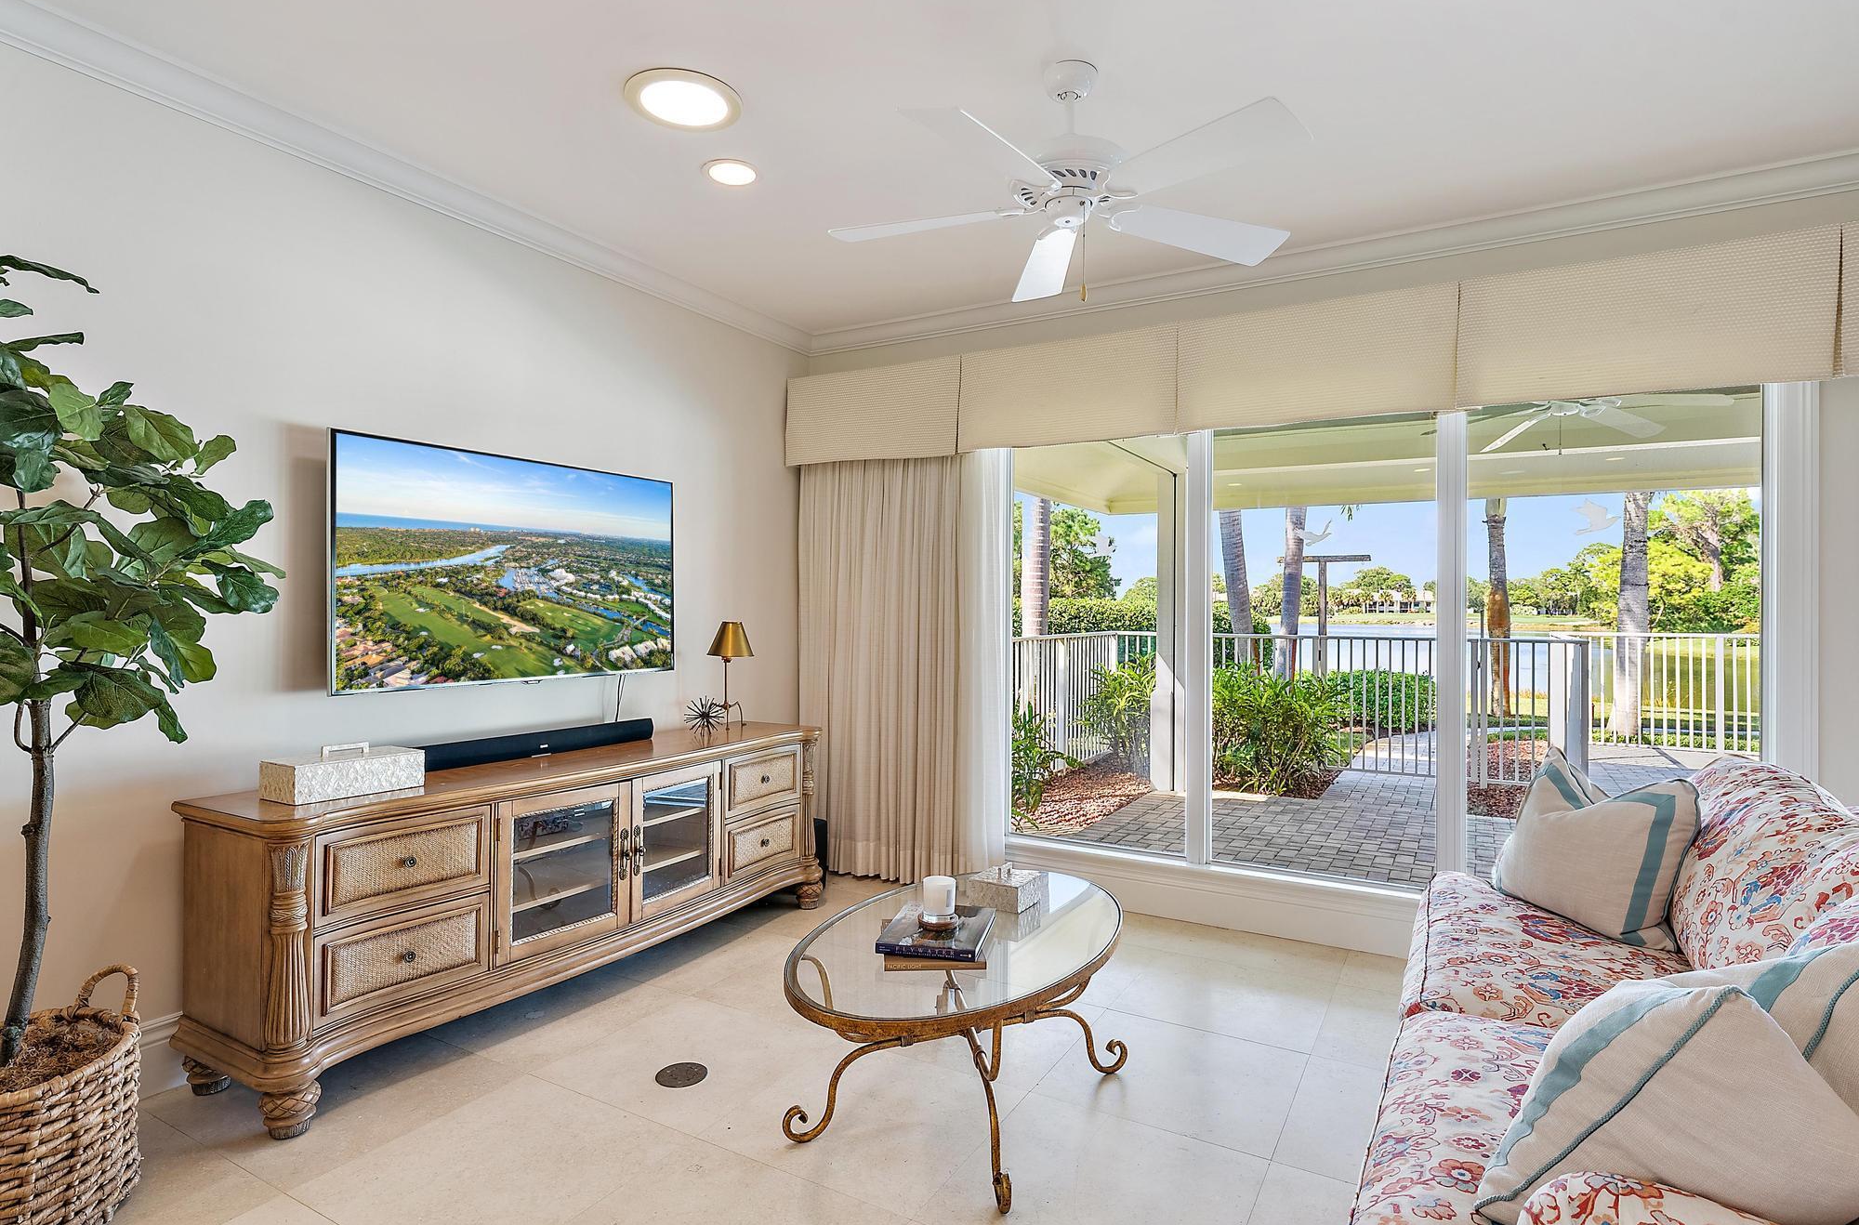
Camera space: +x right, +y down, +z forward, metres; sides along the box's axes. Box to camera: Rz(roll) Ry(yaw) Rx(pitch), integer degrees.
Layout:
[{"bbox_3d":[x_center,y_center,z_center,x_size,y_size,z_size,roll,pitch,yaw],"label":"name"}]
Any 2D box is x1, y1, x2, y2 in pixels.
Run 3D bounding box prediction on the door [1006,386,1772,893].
[{"bbox_3d":[1.556,0.124,3.730,2.758,1.852,0.091,0,0,30],"label":"door"}]

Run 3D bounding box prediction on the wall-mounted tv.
[{"bbox_3d":[-1.449,-0.148,3.354,0.052,0.790,1.374,0,0,30],"label":"wall-mounted tv"}]

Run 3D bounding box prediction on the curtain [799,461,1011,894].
[{"bbox_3d":[-0.163,0.190,4.476,1.159,2.156,0.155,0,0,30],"label":"curtain"}]

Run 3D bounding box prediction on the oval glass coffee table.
[{"bbox_3d":[0.104,1.060,2.438,0.701,0.464,1.210,0,0,31],"label":"oval glass coffee table"}]

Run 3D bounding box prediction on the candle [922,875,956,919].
[{"bbox_3d":[0.026,0.720,2.335,0.083,0.087,0.083,0,0,0],"label":"candle"}]

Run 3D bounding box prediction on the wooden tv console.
[{"bbox_3d":[-1.245,0.896,3.256,0.563,0.777,2.146,0,0,30],"label":"wooden tv console"}]

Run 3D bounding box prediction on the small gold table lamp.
[{"bbox_3d":[-0.886,0.275,4.138,0.212,0.466,0.212,0,0,0],"label":"small gold table lamp"}]

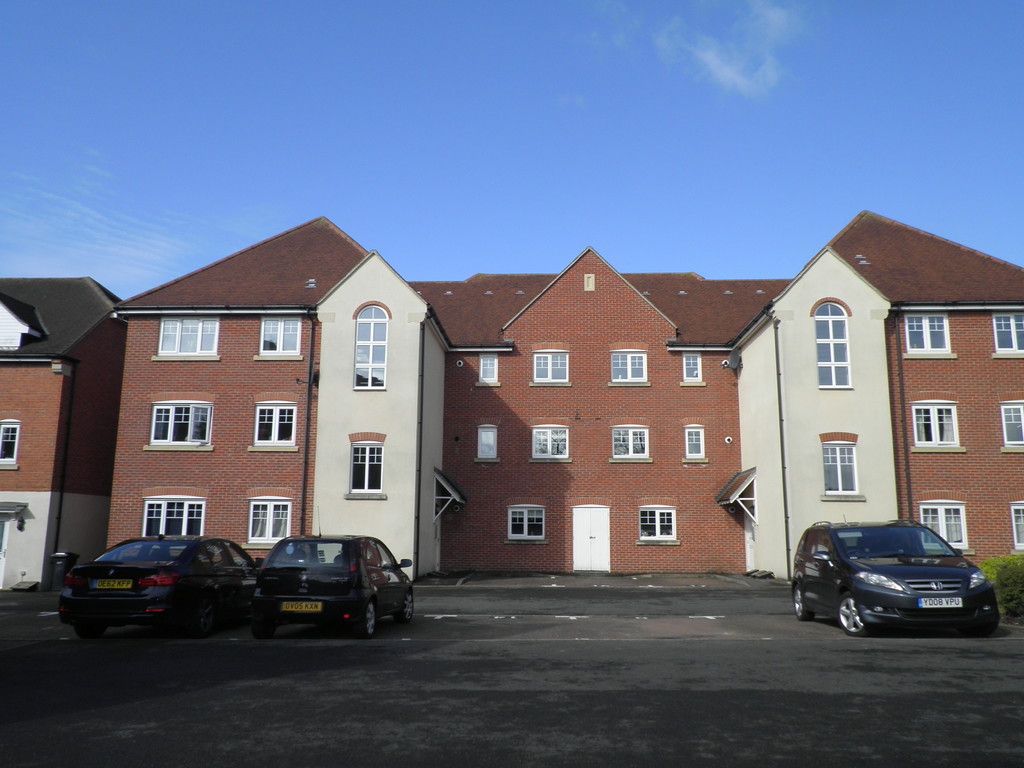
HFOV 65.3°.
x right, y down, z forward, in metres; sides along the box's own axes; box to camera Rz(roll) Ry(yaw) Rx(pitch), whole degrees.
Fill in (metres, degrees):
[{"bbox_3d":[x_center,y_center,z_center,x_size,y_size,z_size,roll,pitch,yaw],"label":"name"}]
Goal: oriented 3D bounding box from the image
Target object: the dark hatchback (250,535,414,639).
[{"bbox_3d":[-2.633,3.095,12.541,1.690,1.450,3.839,0,-11,5],"label":"dark hatchback"}]

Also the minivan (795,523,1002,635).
[{"bbox_3d":[5.790,3.028,12.614,1.840,1.620,4.285,0,-12,4],"label":"minivan"}]

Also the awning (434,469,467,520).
[{"bbox_3d":[-1.832,3.535,25.204,0.930,1.720,2.150,0,-10,3],"label":"awning"}]

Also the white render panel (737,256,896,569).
[{"bbox_3d":[8.841,1.066,23.615,3.060,9.170,4.600,0,-10,3],"label":"white render panel"}]

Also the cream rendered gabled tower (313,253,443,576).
[{"bbox_3d":[-3.857,1.087,24.184,3.080,9.190,4.600,0,-10,3],"label":"cream rendered gabled tower"}]

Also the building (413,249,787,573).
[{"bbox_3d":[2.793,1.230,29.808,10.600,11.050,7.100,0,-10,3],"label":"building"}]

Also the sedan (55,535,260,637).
[{"bbox_3d":[-5.185,3.138,12.631,1.850,1.440,4.624,0,-11,1],"label":"sedan"}]

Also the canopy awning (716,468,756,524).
[{"bbox_3d":[6.964,3.530,24.909,0.870,1.750,2.050,0,-10,3],"label":"canopy awning"}]

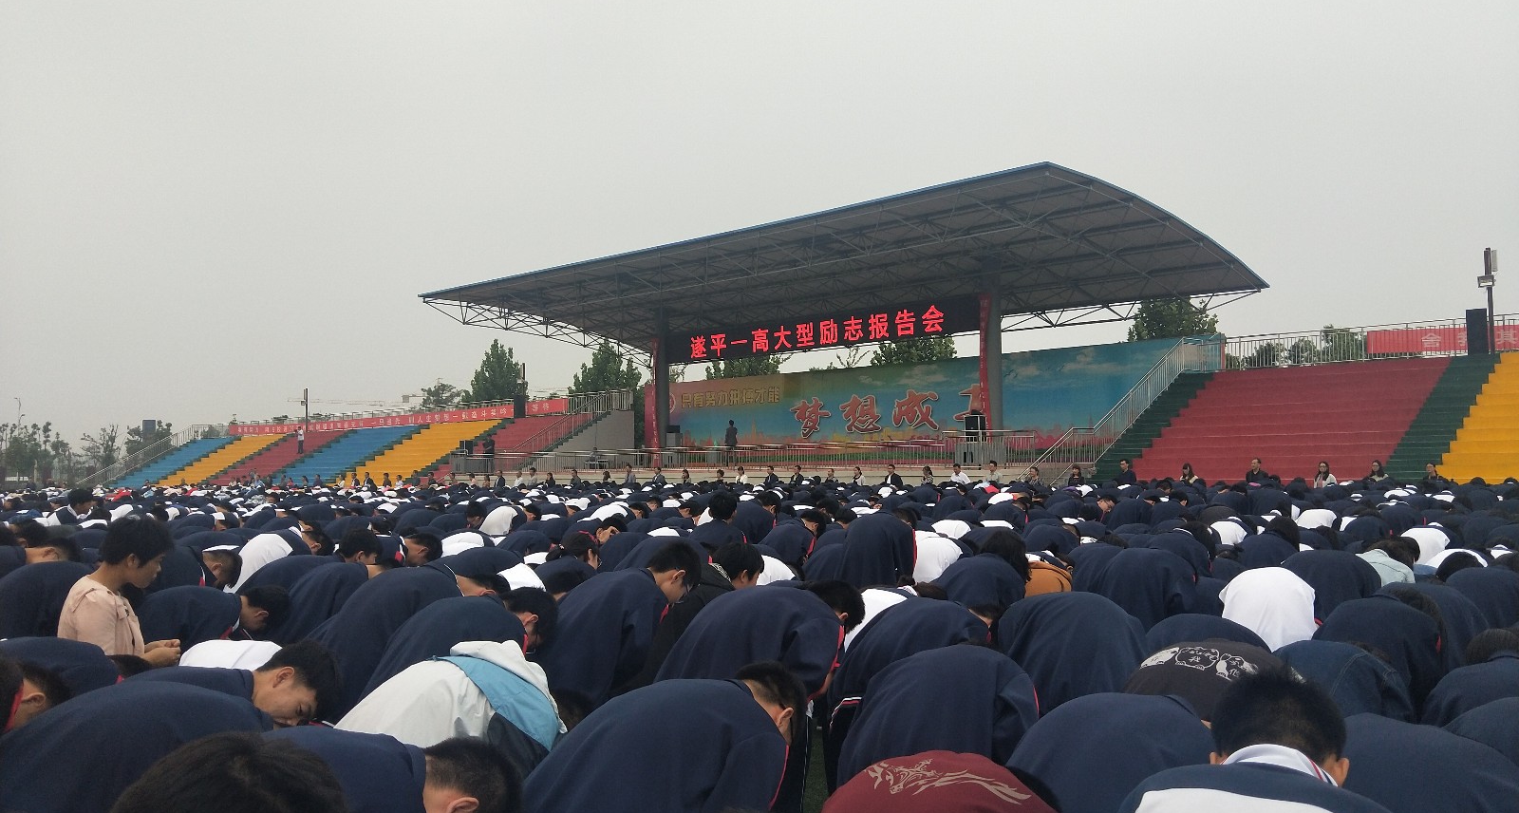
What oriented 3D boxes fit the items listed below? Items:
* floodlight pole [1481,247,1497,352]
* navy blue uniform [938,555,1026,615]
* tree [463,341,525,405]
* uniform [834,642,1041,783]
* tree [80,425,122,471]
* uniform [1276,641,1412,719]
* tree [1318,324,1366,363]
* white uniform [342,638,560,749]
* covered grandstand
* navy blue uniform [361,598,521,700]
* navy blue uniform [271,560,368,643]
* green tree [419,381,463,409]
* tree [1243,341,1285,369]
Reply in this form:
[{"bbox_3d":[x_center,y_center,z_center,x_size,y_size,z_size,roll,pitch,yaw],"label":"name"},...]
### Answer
[{"bbox_3d":[21.622,-3.129,32.500,0.480,3.150,0.450,-3,-4,36],"label":"floodlight pole"},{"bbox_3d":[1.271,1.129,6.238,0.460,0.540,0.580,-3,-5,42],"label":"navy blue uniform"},{"bbox_3d":[-17.650,0.905,73.103,4.500,10.580,4.500,-3,-5,42],"label":"tree"},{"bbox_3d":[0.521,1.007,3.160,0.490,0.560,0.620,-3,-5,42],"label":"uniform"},{"bbox_3d":[-73.314,5.901,121.878,4.900,7.740,4.900,-3,-5,42],"label":"tree"},{"bbox_3d":[1.937,1.052,3.650,0.500,0.580,0.580,-3,-4,36],"label":"uniform"},{"bbox_3d":[31.967,-0.032,60.000,3.000,8.800,3.000,-3,-4,36],"label":"tree"},{"bbox_3d":[-1.072,1.077,3.850,0.520,0.600,0.650,-3,-4,36],"label":"white uniform"},{"bbox_3d":[1.937,-0.672,46.118,31.100,9.700,17.700,-3,-5,42],"label":"covered grandstand"},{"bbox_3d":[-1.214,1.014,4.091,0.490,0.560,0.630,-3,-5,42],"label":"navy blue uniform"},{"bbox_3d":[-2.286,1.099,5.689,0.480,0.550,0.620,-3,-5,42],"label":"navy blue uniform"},{"bbox_3d":[-27.594,2.725,95.031,4.200,9.880,4.200,-3,-5,42],"label":"green tree"},{"bbox_3d":[23.879,0.831,52.061,3.200,7.910,3.200,-3,-5,42],"label":"tree"}]

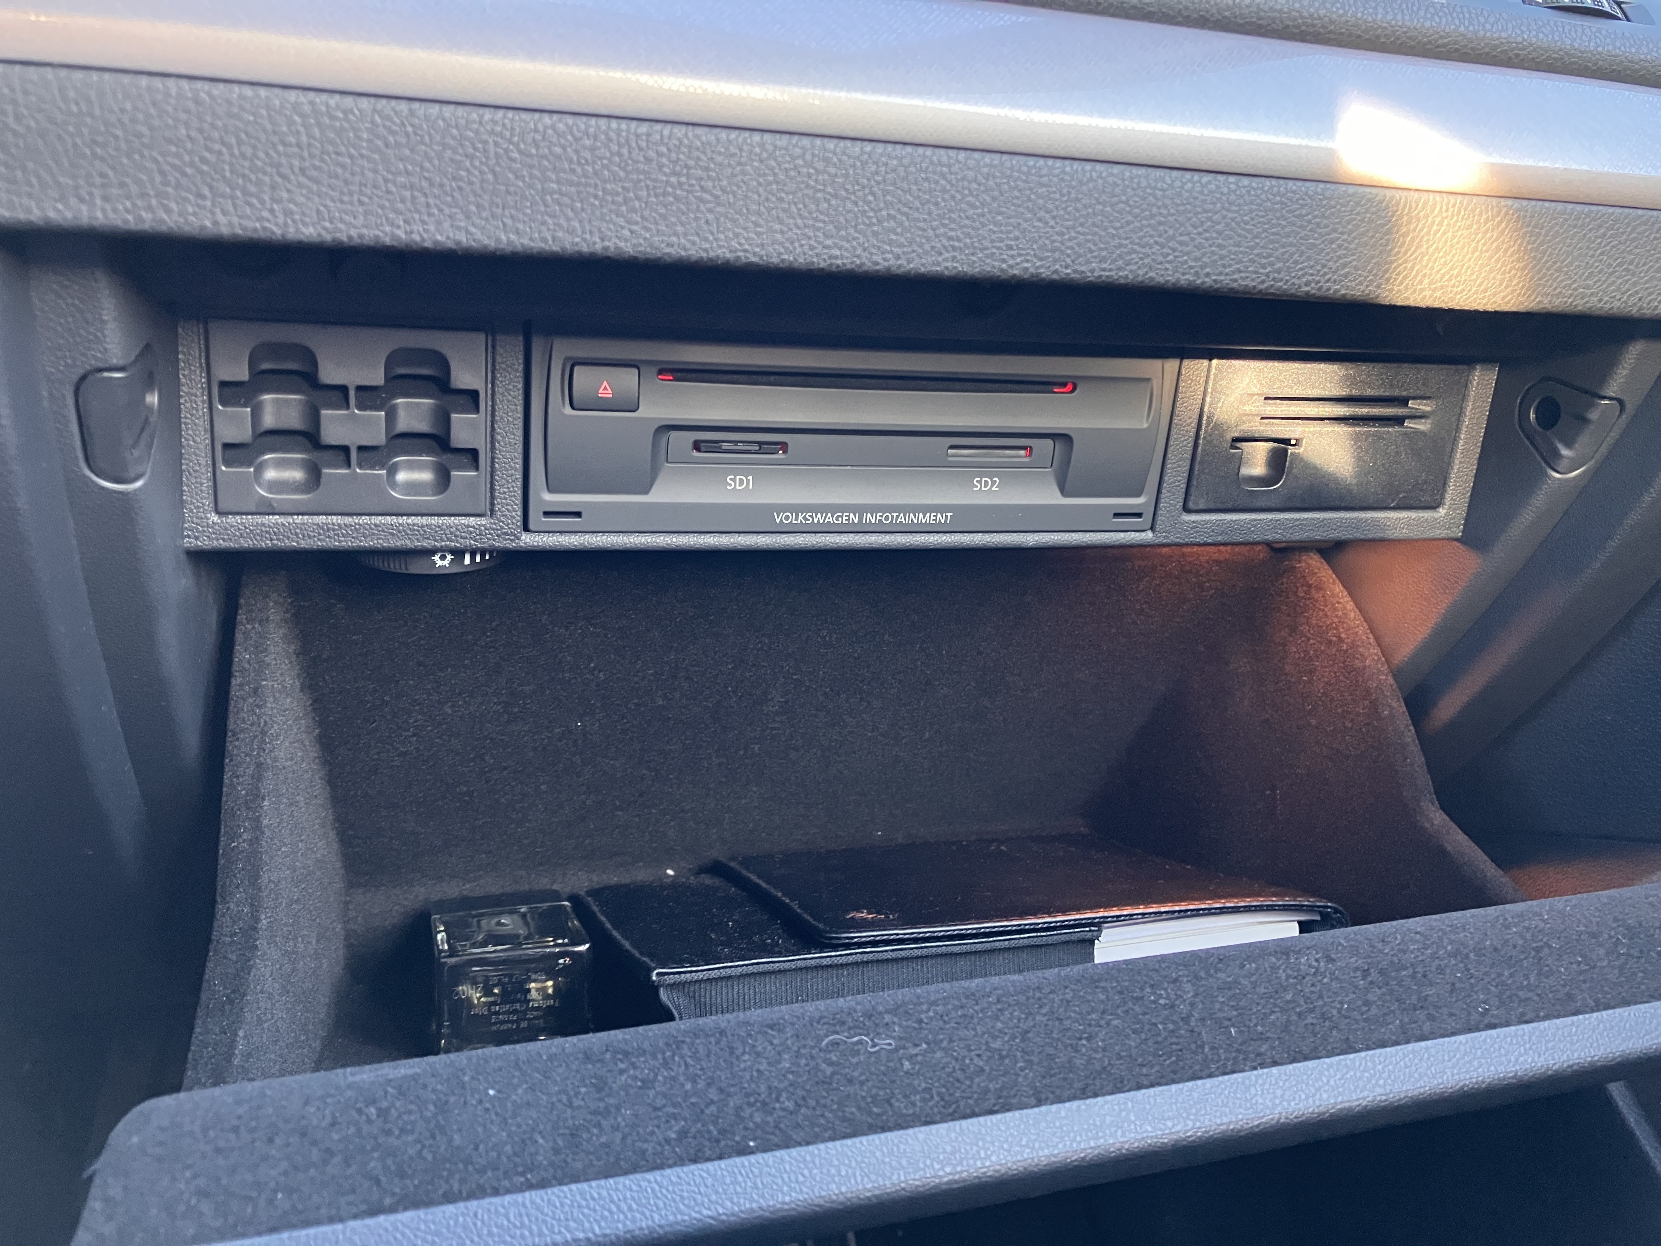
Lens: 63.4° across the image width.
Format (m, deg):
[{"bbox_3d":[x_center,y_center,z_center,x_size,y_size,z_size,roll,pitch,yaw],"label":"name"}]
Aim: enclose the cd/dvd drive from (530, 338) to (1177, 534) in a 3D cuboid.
[{"bbox_3d":[-0.008,-0.070,0.426,0.187,0.054,0.130,-2,18,-20],"label":"cd/dvd drive"}]

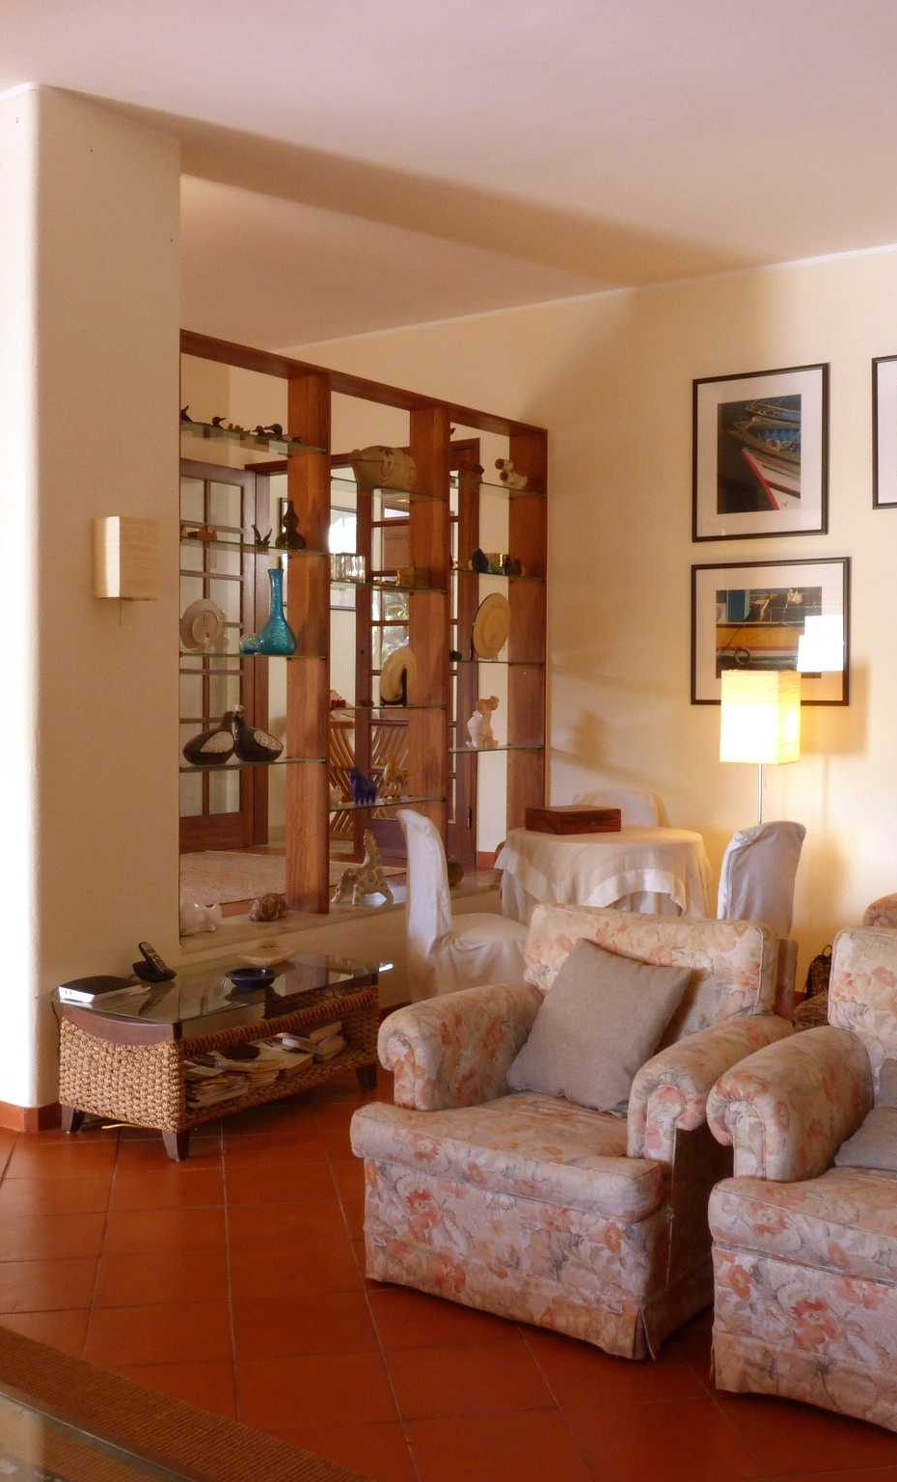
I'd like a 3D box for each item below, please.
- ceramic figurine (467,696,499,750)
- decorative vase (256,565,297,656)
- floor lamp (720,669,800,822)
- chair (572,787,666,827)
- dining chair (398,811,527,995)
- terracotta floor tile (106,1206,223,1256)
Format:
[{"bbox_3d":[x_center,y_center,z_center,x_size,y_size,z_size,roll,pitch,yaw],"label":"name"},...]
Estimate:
[{"bbox_3d":[0.154,-0.086,6.481,0.140,0.235,0.110,2,2,28],"label":"ceramic figurine"},{"bbox_3d":[-0.643,-0.490,5.375,0.145,0.328,0.145,0,2,0],"label":"decorative vase"},{"bbox_3d":[1.295,0.439,5.967,0.240,1.464,0.240,2,3,35],"label":"floor lamp"},{"bbox_3d":[0.664,0.682,6.263,0.460,0.915,0.540,2,3,30],"label":"chair"},{"bbox_3d":[0.098,0.721,5.538,0.520,0.915,0.450,0,2,-18],"label":"dining chair"},{"bbox_3d":[-0.714,1.242,3.604,0.302,0.015,0.298,0,2,-10],"label":"terracotta floor tile"}]

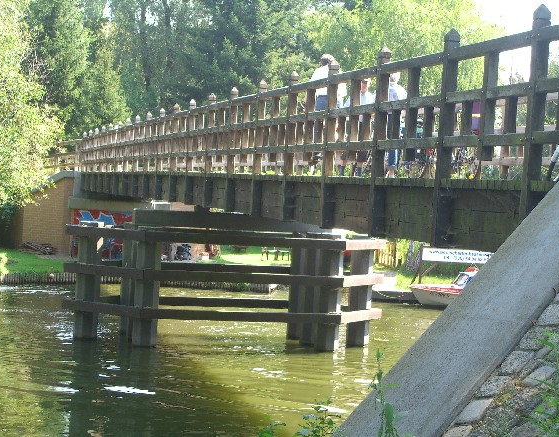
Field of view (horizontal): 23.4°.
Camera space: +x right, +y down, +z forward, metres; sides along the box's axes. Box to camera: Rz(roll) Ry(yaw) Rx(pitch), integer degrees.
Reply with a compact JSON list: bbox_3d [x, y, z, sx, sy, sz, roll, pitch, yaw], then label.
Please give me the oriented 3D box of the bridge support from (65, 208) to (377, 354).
[{"bbox_3d":[-1.052,1.230,28.244,6.881,2.686,2.856,3,1,-15],"label":"bridge support"}]

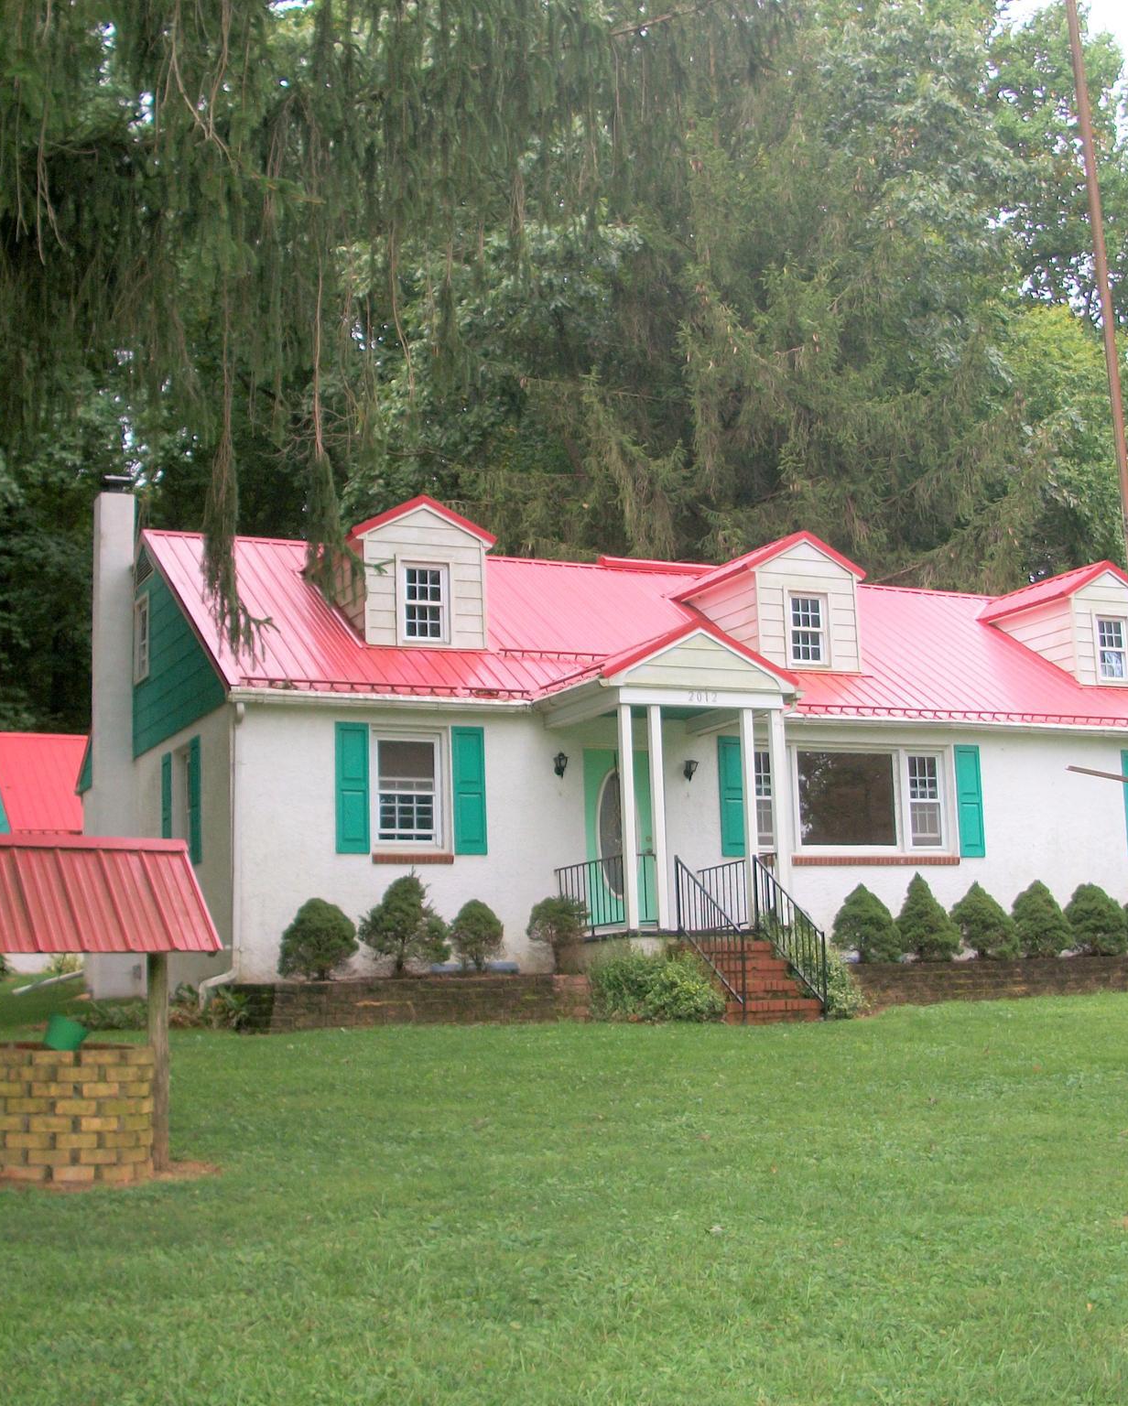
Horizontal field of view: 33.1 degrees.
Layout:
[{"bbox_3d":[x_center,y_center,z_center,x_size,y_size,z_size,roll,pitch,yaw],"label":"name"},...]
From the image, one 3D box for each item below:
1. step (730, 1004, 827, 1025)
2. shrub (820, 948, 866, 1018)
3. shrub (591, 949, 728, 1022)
[{"bbox_3d":[2.057,3.121,19.101,1.152,0.197,0.345,3,-11,-26],"label":"step"},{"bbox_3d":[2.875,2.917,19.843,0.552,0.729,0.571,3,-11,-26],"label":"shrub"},{"bbox_3d":[0.930,2.835,18.958,1.251,0.739,0.965,3,-11,-26],"label":"shrub"}]

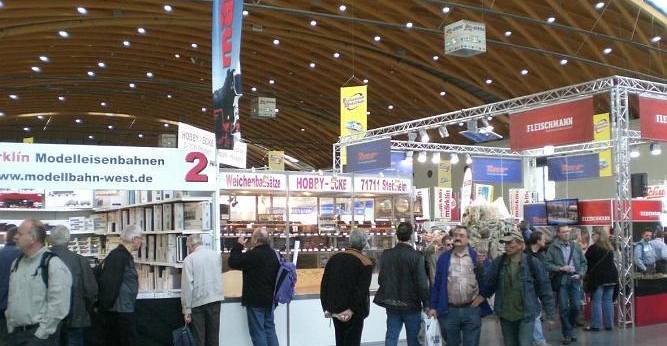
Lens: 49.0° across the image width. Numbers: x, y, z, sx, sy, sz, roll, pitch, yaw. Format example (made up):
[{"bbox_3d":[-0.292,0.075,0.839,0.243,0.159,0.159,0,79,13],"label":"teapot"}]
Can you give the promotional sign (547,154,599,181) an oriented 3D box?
[{"bbox_3d":[7.704,-0.177,23.600,0.040,0.780,2.200,2,-5,-27],"label":"promotional sign"}]

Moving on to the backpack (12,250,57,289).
[{"bbox_3d":[-2.566,0.892,6.500,0.340,0.460,0.300,-3,-5,38],"label":"backpack"}]

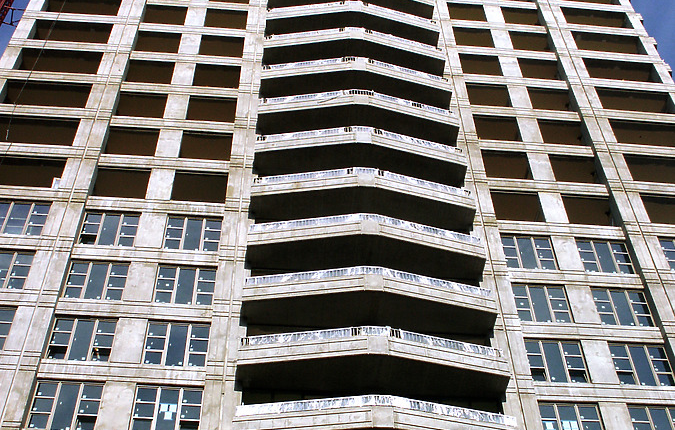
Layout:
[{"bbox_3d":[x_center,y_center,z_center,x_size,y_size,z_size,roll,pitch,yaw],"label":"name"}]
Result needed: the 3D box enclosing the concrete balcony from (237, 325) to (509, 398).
[{"bbox_3d":[1.303,5.052,32.109,9.551,1.278,1.910,3,-49,-4],"label":"concrete balcony"}]

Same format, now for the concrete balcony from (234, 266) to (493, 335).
[{"bbox_3d":[1.224,3.096,33.695,9.381,1.283,2.213,3,-49,-4],"label":"concrete balcony"}]

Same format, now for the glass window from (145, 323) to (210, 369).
[{"bbox_3d":[-5.727,4.721,32.598,2.285,1.971,0.133,3,-49,-4],"label":"glass window"}]

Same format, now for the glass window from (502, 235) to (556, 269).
[{"bbox_3d":[8.186,1.602,38.647,2.209,1.981,0.150,3,-49,-4],"label":"glass window"}]

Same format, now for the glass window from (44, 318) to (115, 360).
[{"bbox_3d":[-9.168,4.489,32.839,2.267,1.981,0.150,3,-49,-4],"label":"glass window"}]

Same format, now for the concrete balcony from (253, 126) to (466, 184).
[{"bbox_3d":[1.081,-2.753,40.969,9.512,1.314,2.224,3,-49,-4],"label":"concrete balcony"}]

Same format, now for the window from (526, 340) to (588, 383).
[{"bbox_3d":[8.302,5.515,34.269,2.210,2.030,0.150,3,-49,-4],"label":"window"}]

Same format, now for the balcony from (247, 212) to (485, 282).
[{"bbox_3d":[1.188,1.179,36.440,9.512,1.314,2.224,3,-49,-4],"label":"balcony"}]

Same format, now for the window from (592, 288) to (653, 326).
[{"bbox_3d":[11.534,3.737,36.661,2.250,1.981,0.150,3,-49,-4],"label":"window"}]

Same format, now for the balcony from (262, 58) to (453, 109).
[{"bbox_3d":[0.954,-6.591,44.800,9.381,1.283,2.213,3,-49,-4],"label":"balcony"}]

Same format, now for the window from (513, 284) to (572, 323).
[{"bbox_3d":[8.261,3.549,36.552,2.197,2.043,0.150,3,-49,-4],"label":"window"}]

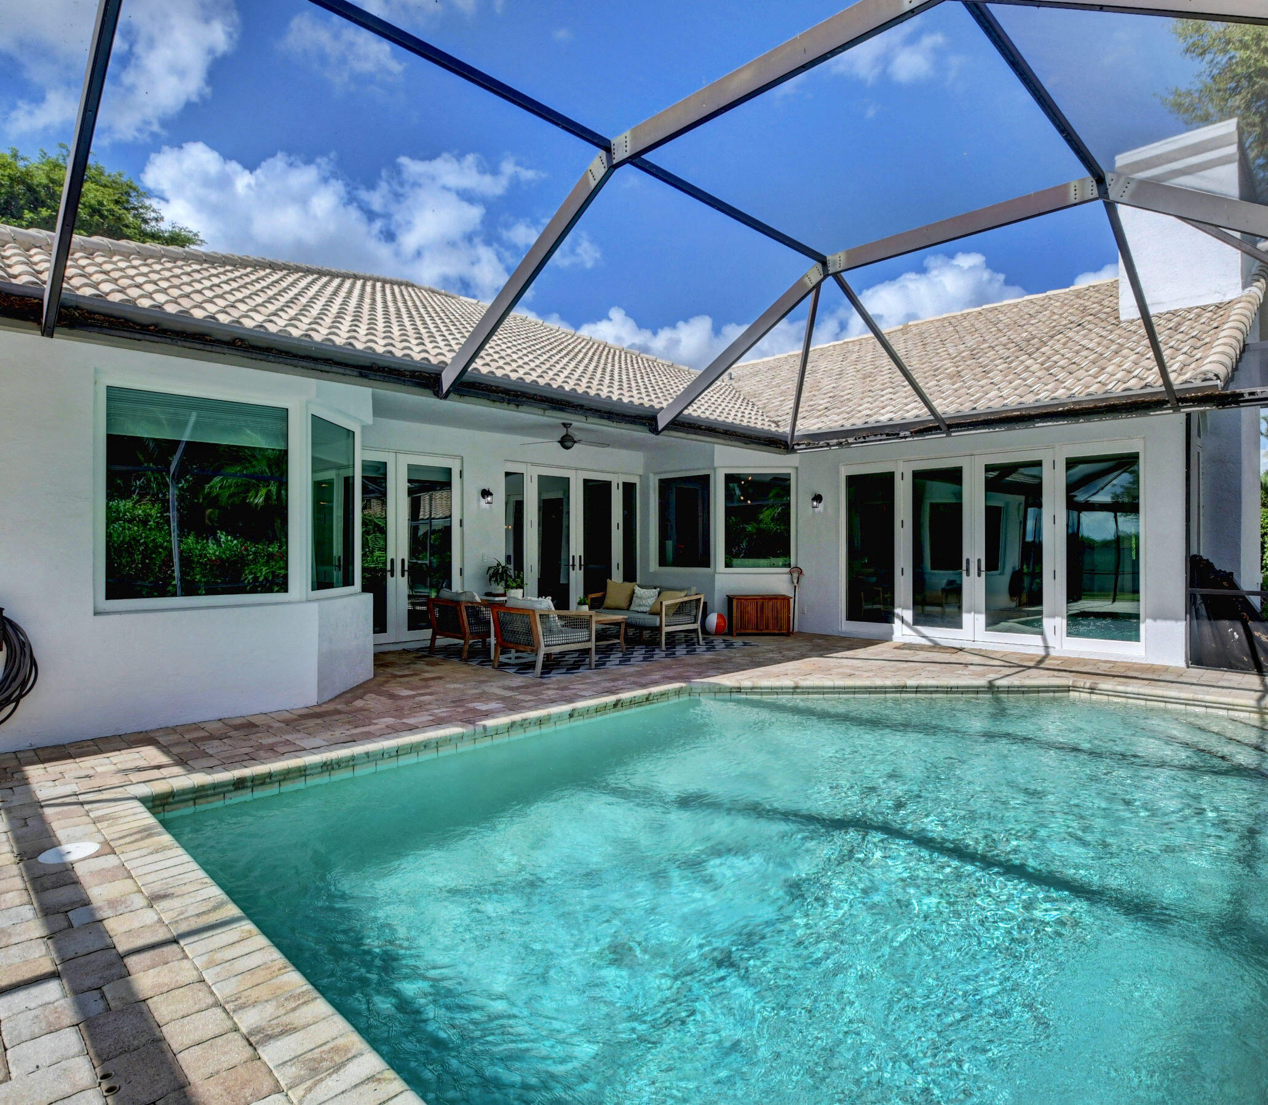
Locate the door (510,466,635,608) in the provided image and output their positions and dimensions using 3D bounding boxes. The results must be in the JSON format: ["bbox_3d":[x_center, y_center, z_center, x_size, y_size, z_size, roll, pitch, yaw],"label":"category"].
[{"bbox_3d":[-0.888,-0.053,11.024,0.120,2.480,2.780,0,0,43],"label":"door"}]

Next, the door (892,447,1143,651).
[{"bbox_3d":[4.722,-0.055,8.824,2.891,2.430,0.120,0,0,43],"label":"door"}]

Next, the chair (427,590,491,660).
[{"bbox_3d":[-1.963,0.870,8.493,0.780,0.770,0.800,0,0,43],"label":"chair"}]

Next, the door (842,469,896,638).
[{"bbox_3d":[3.405,-0.065,10.034,0.880,2.420,0.110,0,0,43],"label":"door"}]

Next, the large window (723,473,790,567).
[{"bbox_3d":[1.914,-0.487,10.796,1.150,1.550,0.120,0,0,-2],"label":"large window"}]

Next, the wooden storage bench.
[{"bbox_3d":[1.900,0.959,10.430,0.900,0.585,0.470,0,0,-2],"label":"wooden storage bench"}]

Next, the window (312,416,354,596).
[{"bbox_3d":[-2.730,-0.415,6.340,0.100,1.510,0.920,0,0,0],"label":"window"}]

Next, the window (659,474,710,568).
[{"bbox_3d":[0.813,-0.501,11.220,1.080,1.500,0.100,0,0,43],"label":"window"}]

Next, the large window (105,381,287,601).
[{"bbox_3d":[-3.248,-0.417,5.230,1.198,1.525,0.100,0,0,-43],"label":"large window"}]

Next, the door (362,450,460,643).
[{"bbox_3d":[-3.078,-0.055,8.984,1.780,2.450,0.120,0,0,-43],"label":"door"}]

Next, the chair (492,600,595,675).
[{"bbox_3d":[-1.001,0.873,7.487,0.800,0.770,0.830,0,0,43],"label":"chair"}]

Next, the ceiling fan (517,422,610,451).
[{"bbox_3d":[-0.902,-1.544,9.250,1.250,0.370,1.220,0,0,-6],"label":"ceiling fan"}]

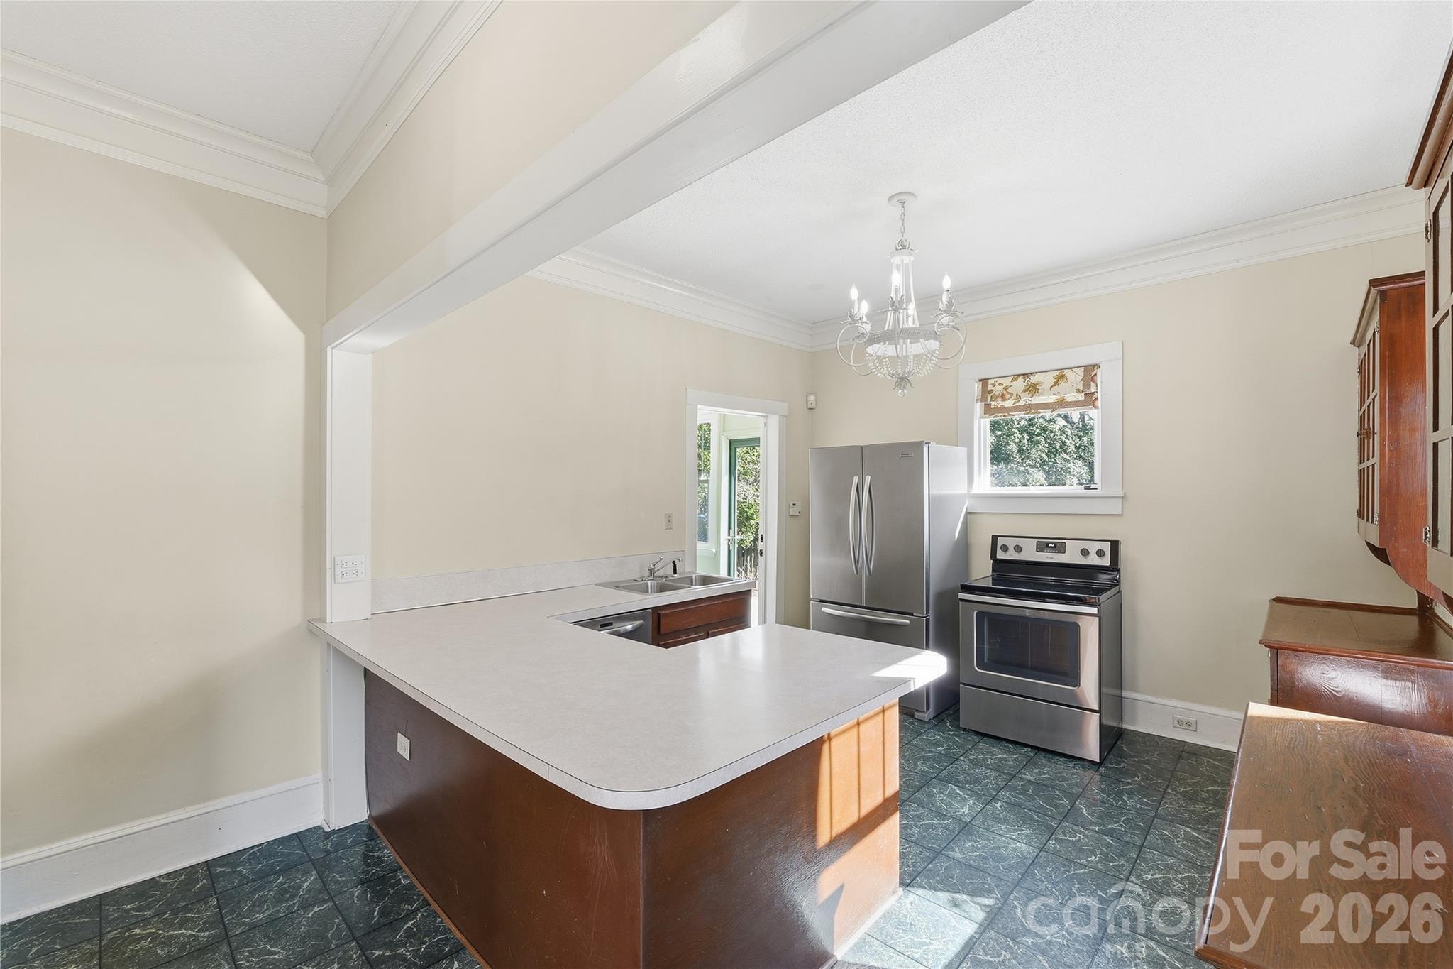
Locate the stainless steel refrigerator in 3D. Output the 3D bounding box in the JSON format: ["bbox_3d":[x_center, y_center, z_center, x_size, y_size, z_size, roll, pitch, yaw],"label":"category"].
[{"bbox_3d":[1.196,0.639,4.221,0.910,1.815,0.780,-1,-2,44],"label":"stainless steel refrigerator"}]

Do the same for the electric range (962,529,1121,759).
[{"bbox_3d":[1.963,0.944,3.546,0.760,1.185,0.680,-1,-2,44],"label":"electric range"}]

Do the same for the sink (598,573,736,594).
[{"bbox_3d":[-0.310,0.706,3.561,0.535,0.185,0.835,-1,-2,44],"label":"sink"}]

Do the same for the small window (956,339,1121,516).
[{"bbox_3d":[2.188,-0.358,3.999,1.045,1.127,0.110,-1,-2,44],"label":"small window"}]

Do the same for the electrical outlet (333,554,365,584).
[{"bbox_3d":[-1.621,0.367,2.436,0.012,0.116,0.116,-1,-2,44],"label":"electrical outlet"}]

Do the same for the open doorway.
[{"bbox_3d":[0.089,0.426,4.551,0.140,2.240,1.185,-1,-2,44],"label":"open doorway"}]

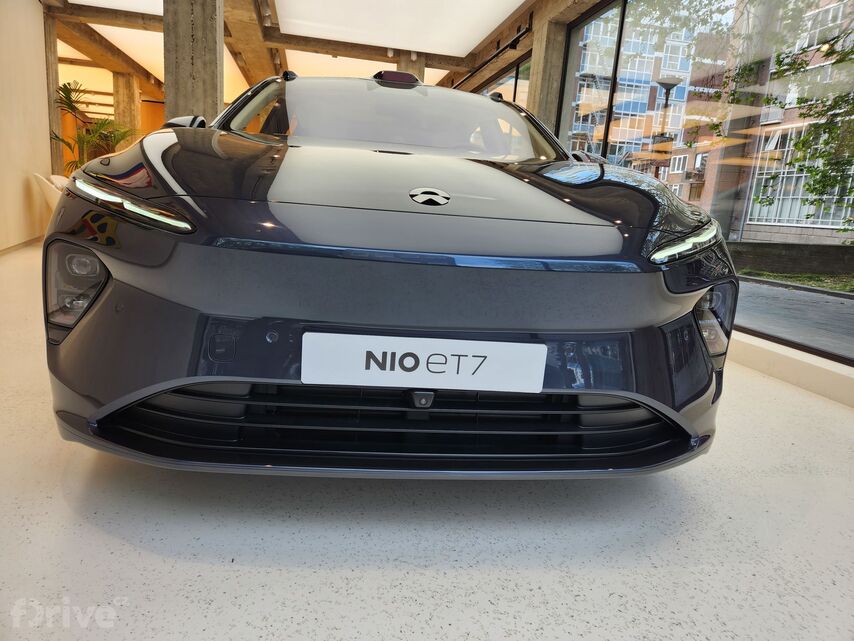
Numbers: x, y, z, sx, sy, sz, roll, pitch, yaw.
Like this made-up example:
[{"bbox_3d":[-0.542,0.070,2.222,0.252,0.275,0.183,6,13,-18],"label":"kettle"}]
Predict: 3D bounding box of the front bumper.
[{"bbox_3d":[-0.018,0.067,1.409,1.870,0.520,0.470,3,10,-6],"label":"front bumper"}]

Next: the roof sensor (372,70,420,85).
[{"bbox_3d":[-0.168,-1.351,3.156,0.265,0.070,0.200,3,10,-6],"label":"roof sensor"}]

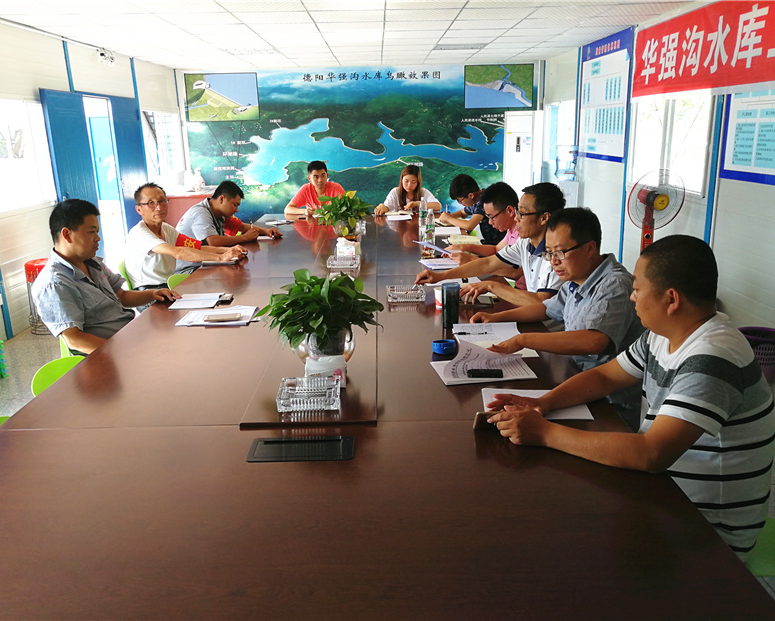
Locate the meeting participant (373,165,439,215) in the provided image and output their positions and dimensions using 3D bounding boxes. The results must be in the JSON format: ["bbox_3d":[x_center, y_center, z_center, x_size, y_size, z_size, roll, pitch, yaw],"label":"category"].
[{"bbox_3d":[0.202,-0.801,6.276,0.570,1.203,0.580,-1,16,1],"label":"meeting participant"}]

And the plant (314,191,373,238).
[{"bbox_3d":[-0.316,-0.686,4.603,0.430,0.350,0.410,-2,16,-1],"label":"plant"}]

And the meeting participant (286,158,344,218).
[{"bbox_3d":[-0.674,-0.816,6.310,0.570,1.265,0.580,-3,16,-5],"label":"meeting participant"}]

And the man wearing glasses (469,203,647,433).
[{"bbox_3d":[0.656,0.253,2.349,0.600,1.260,0.520,-5,16,-12],"label":"man wearing glasses"}]

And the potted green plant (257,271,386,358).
[{"bbox_3d":[-0.219,0.035,2.155,0.410,0.335,0.380,-2,16,0],"label":"potted green plant"}]

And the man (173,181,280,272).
[{"bbox_3d":[-1.168,-0.311,4.679,0.700,1.225,0.580,-3,16,-3],"label":"man"}]

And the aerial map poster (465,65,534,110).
[{"bbox_3d":[1.690,-3.375,9.747,1.040,0.620,0.030,-2,16,-1],"label":"aerial map poster"}]

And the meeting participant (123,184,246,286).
[{"bbox_3d":[-1.281,-0.169,4.037,0.740,1.240,0.520,3,16,15],"label":"meeting participant"}]

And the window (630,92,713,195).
[{"bbox_3d":[2.455,-1.490,5.699,0.080,0.850,1.620,-2,16,-1],"label":"window"}]

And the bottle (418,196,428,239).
[{"bbox_3d":[0.250,-0.672,4.700,0.066,0.258,0.066,-2,16,-1],"label":"bottle"}]

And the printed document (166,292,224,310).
[{"bbox_3d":[-0.910,-0.045,3.116,0.215,0.013,0.280,-2,16,1],"label":"printed document"}]

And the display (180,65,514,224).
[{"bbox_3d":[-0.436,-2.515,9.956,5.100,2.300,0.050,-2,16,-1],"label":"display"}]

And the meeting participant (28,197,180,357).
[{"bbox_3d":[-1.282,0.167,2.879,0.650,1.305,0.600,1,16,8],"label":"meeting participant"}]

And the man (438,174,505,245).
[{"bbox_3d":[0.717,-0.521,5.268,0.640,1.150,0.520,1,16,9],"label":"man"}]

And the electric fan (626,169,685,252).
[{"bbox_3d":[1.783,-0.361,4.501,0.420,1.245,0.400,-5,16,-12],"label":"electric fan"}]

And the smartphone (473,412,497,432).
[{"bbox_3d":[0.304,0.283,1.696,0.152,0.072,0.009,-4,46,-8],"label":"smartphone"}]

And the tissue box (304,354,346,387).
[{"bbox_3d":[-0.196,0.189,2.033,0.125,0.100,0.070,-3,16,-6],"label":"tissue box"}]

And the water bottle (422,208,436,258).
[{"bbox_3d":[0.305,-0.603,4.550,0.064,0.232,0.064,-2,16,0],"label":"water bottle"}]

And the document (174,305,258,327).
[{"bbox_3d":[-0.744,0.028,2.851,0.300,0.012,0.235,-1,16,2],"label":"document"}]

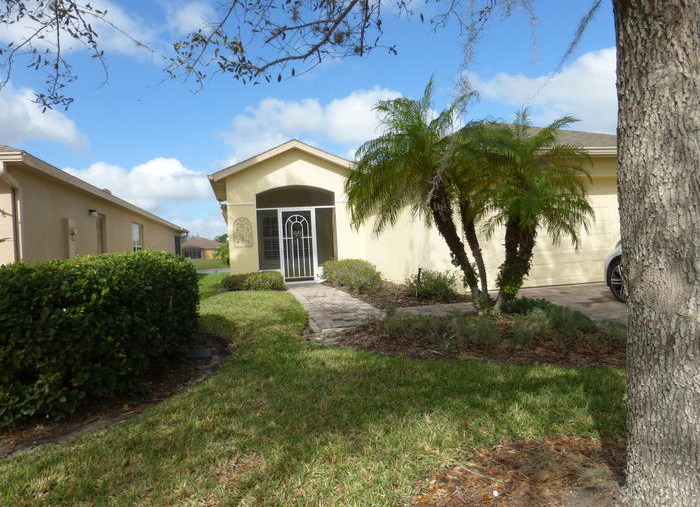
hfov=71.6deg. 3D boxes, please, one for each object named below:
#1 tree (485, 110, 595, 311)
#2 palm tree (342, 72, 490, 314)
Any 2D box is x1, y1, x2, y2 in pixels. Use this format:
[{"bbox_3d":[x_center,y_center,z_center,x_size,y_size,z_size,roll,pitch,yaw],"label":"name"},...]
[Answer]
[{"bbox_3d":[2.801,-0.642,7.250,1.750,2.980,1.700,-3,0,-12],"label":"tree"},{"bbox_3d":[1.016,-0.875,7.200,2.250,3.400,2.100,-3,0,-12],"label":"palm tree"}]

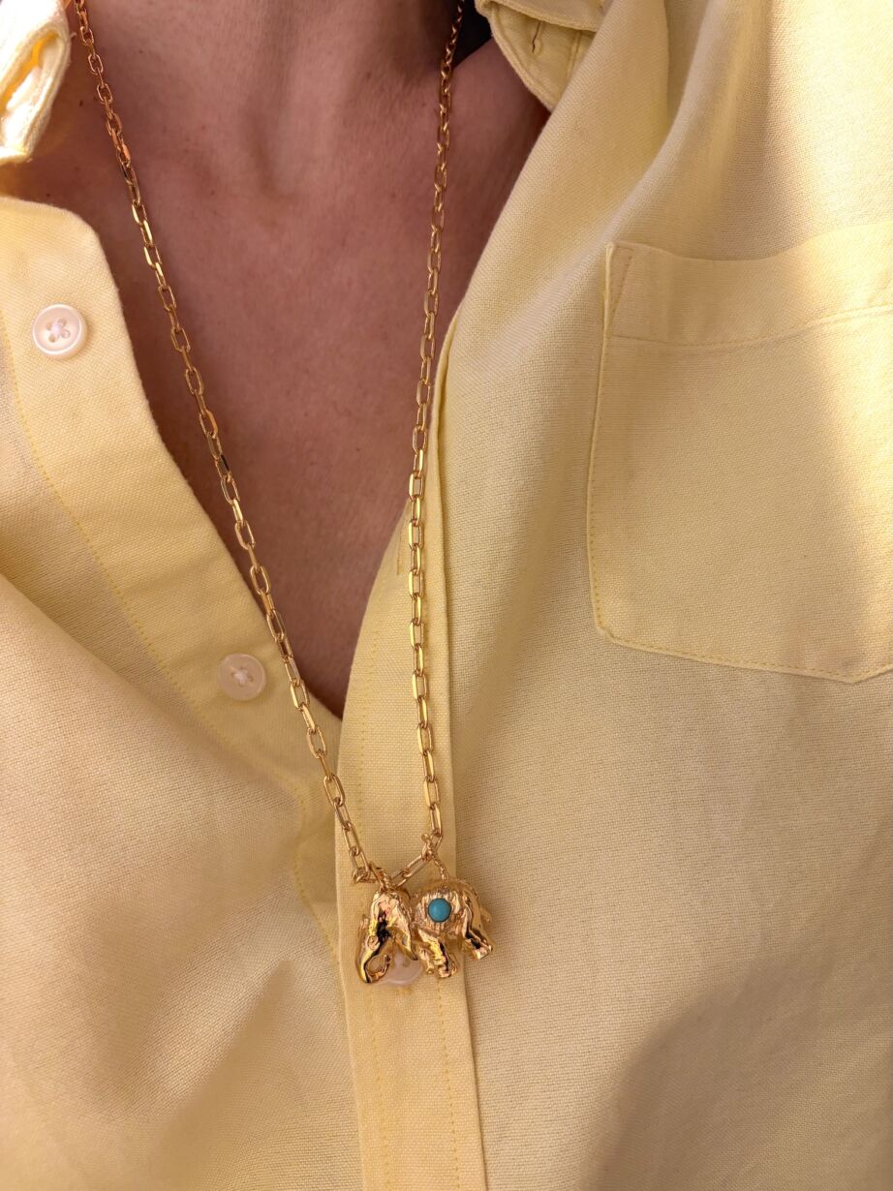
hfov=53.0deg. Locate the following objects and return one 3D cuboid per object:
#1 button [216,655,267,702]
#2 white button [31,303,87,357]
[{"bbox_3d":[-0.049,0.020,0.214,0.011,0.011,0.003,-4,-1,2],"label":"button"},{"bbox_3d":[-0.085,-0.058,0.197,0.011,0.011,0.003,-3,1,4],"label":"white button"}]

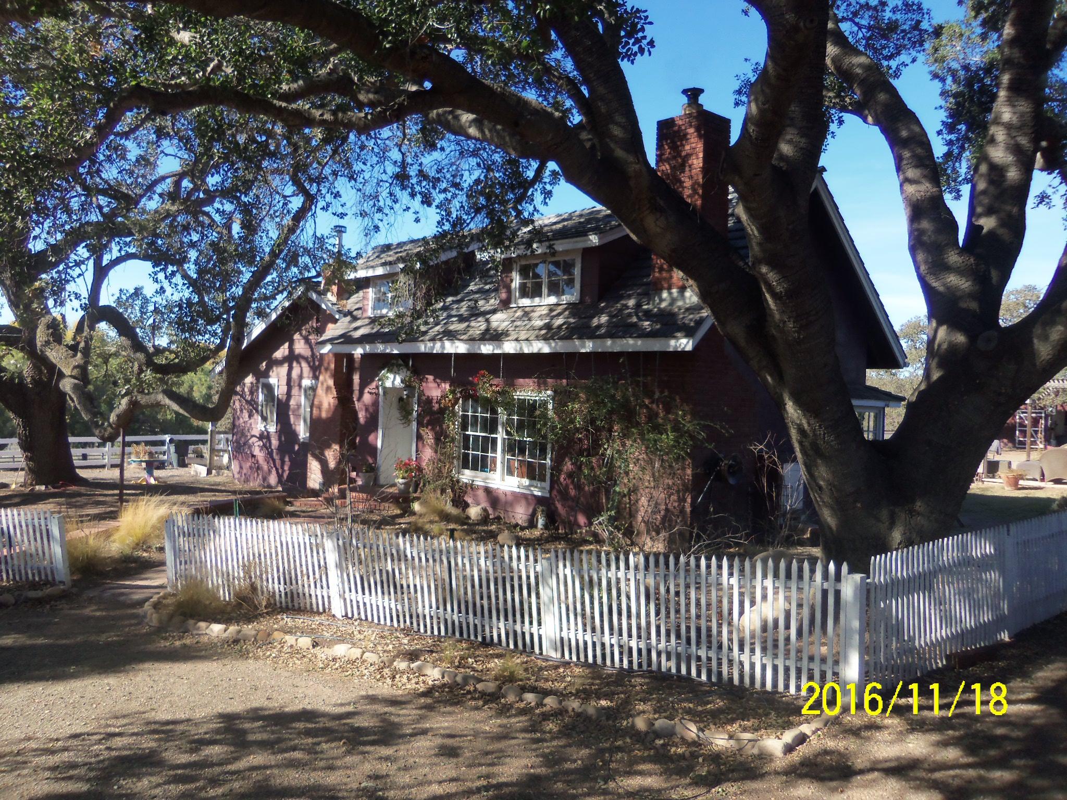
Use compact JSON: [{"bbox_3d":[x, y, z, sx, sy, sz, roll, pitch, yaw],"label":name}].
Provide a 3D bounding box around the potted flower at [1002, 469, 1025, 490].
[{"bbox_3d":[11.172,1.864,20.100,0.510,0.480,0.510,0,2,-42],"label":"potted flower"}]

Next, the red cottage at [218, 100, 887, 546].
[{"bbox_3d":[-0.969,-1.147,19.805,7.100,6.400,16.600,0,2,-42],"label":"red cottage"}]

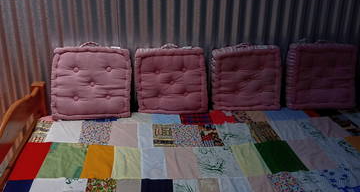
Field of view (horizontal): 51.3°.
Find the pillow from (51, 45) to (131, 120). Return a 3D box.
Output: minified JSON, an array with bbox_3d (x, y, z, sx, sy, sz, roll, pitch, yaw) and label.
[{"bbox_3d":[-0.469,-0.076,2.027,0.405,0.380,0.110,0,9,-6],"label":"pillow"}]

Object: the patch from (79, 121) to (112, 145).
[{"bbox_3d":[-0.431,0.189,1.909,0.163,0.020,0.268,-1,22,-5],"label":"patch"}]

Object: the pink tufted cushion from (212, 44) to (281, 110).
[{"bbox_3d":[0.375,-0.102,2.156,0.386,0.355,0.110,-3,11,-6],"label":"pink tufted cushion"}]

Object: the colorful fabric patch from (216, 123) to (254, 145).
[{"bbox_3d":[0.286,0.190,1.860,0.164,0.012,0.229,-1,22,-5],"label":"colorful fabric patch"}]

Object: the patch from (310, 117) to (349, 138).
[{"bbox_3d":[0.777,0.160,1.956,0.116,0.012,0.228,-1,22,-5],"label":"patch"}]

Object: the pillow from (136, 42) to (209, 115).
[{"bbox_3d":[-0.048,-0.084,2.143,0.390,0.370,0.095,-2,14,-6],"label":"pillow"}]

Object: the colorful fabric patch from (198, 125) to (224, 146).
[{"bbox_3d":[0.150,0.191,1.853,0.104,0.012,0.239,-1,22,-5],"label":"colorful fabric patch"}]

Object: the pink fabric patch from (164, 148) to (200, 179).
[{"bbox_3d":[0.006,0.296,1.663,0.138,0.020,0.268,0,22,-3],"label":"pink fabric patch"}]

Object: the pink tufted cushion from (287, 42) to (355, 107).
[{"bbox_3d":[0.849,-0.112,2.248,0.393,0.385,0.095,-2,11,-6],"label":"pink tufted cushion"}]

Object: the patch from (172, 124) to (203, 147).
[{"bbox_3d":[0.043,0.200,1.905,0.143,0.020,0.256,0,22,-2],"label":"patch"}]

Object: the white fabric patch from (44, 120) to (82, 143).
[{"bbox_3d":[-0.573,0.177,1.858,0.169,0.012,0.238,-1,22,-5],"label":"white fabric patch"}]

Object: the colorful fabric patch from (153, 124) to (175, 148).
[{"bbox_3d":[-0.079,0.200,1.900,0.109,0.020,0.256,0,22,-3],"label":"colorful fabric patch"}]

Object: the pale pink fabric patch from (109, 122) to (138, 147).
[{"bbox_3d":[-0.281,0.194,1.903,0.144,0.020,0.275,0,22,-3],"label":"pale pink fabric patch"}]

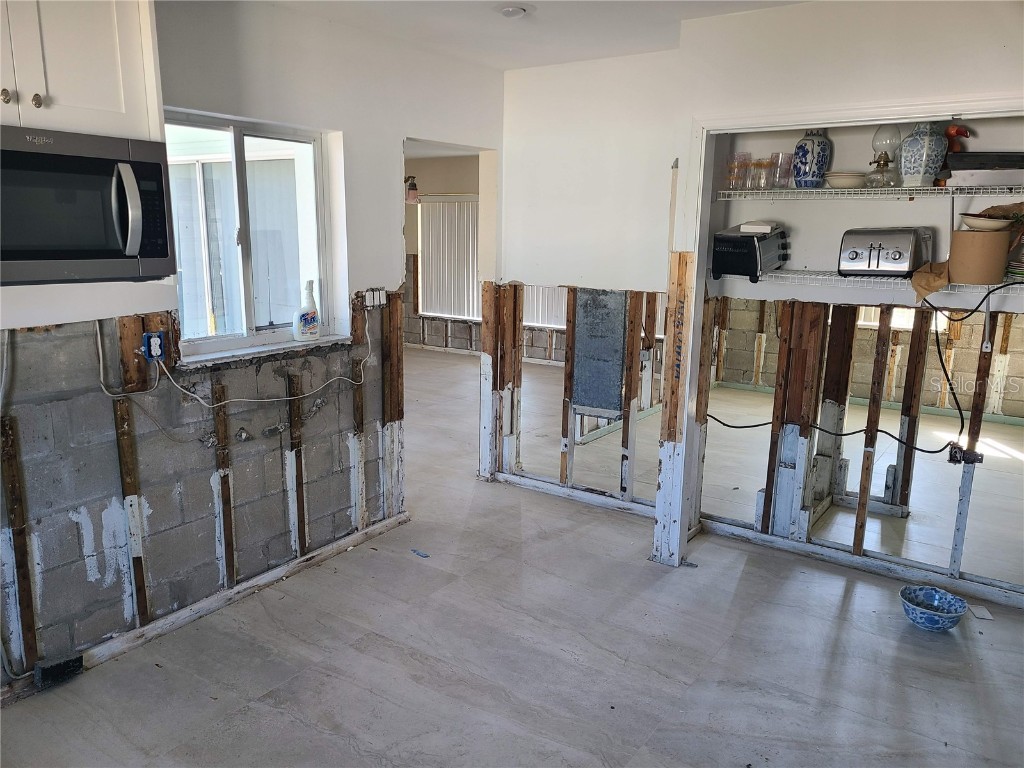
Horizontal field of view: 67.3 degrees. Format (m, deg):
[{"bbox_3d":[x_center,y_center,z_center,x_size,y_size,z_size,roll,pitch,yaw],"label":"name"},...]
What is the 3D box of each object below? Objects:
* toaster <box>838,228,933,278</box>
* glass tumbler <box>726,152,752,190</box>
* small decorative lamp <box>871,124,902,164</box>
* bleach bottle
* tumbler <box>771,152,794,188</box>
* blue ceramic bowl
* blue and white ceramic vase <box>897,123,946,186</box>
[{"bbox_3d":[1.593,-0.559,3.285,0.285,0.205,0.270,9,14,36],"label":"toaster"},{"bbox_3d":[1.050,-0.978,3.555,0.095,0.162,0.095,1,12,0],"label":"glass tumbler"},{"bbox_3d":[1.562,-0.964,3.221,0.120,0.285,0.120,9,14,34],"label":"small decorative lamp"},{"bbox_3d":[-0.978,-0.346,3.650,0.116,0.278,0.070,-8,15,-37],"label":"bleach bottle"},{"bbox_3d":[1.202,-0.946,3.429,0.092,0.154,0.092,9,14,34],"label":"tumbler"},{"bbox_3d":[1.769,0.961,3.239,0.250,0.113,0.250,9,14,34],"label":"blue ceramic bowl"},{"bbox_3d":[1.690,-0.952,3.145,0.165,0.295,0.165,9,14,34],"label":"blue and white ceramic vase"}]

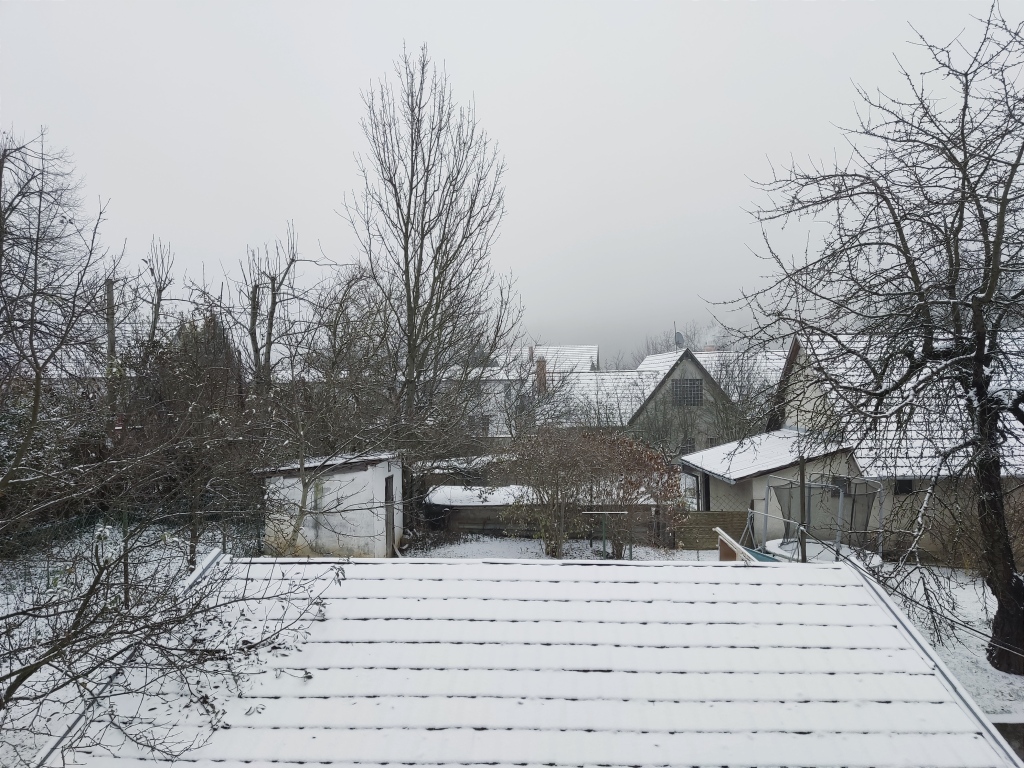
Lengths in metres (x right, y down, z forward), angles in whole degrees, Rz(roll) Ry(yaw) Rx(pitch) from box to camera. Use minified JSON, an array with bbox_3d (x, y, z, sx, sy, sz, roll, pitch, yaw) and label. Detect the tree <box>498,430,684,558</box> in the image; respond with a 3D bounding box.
[{"bbox_3d":[2.120,2.990,20.000,4.800,3.450,3.500,0,0,0],"label":"tree"}]

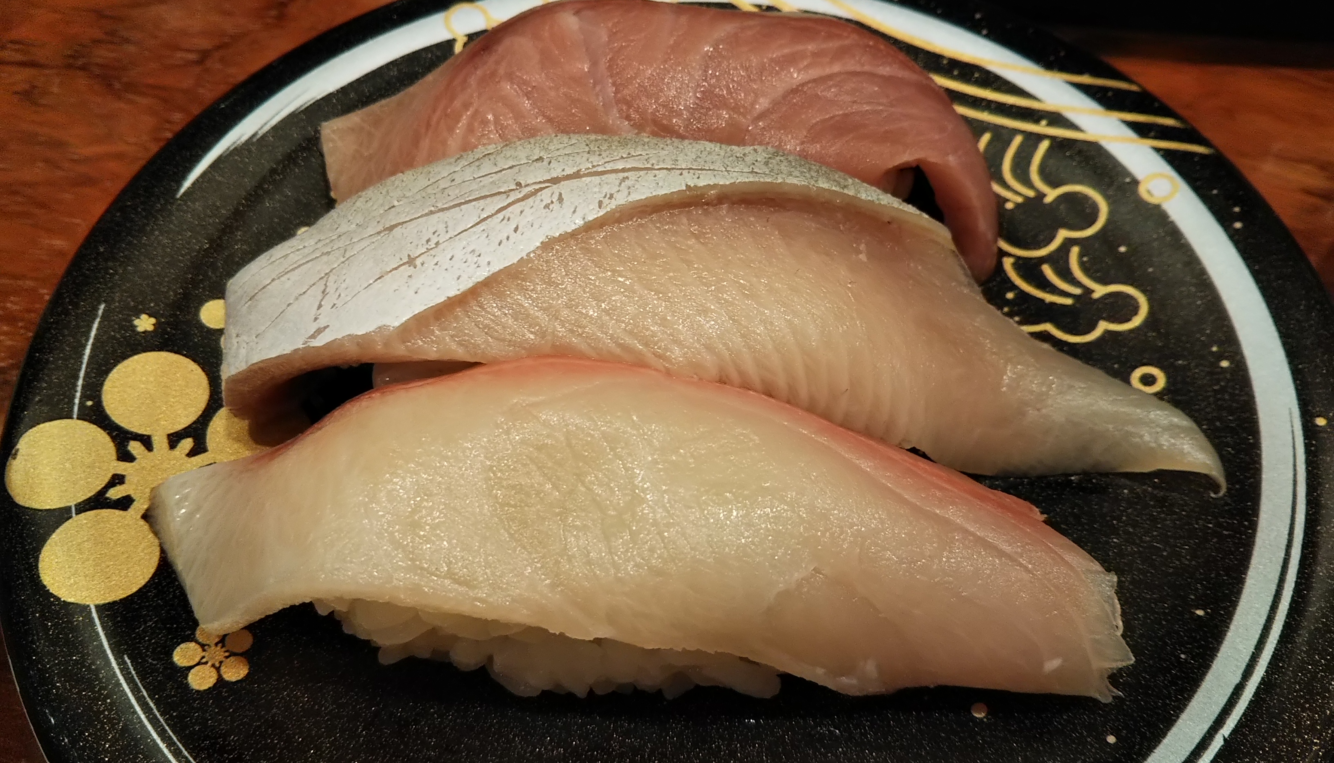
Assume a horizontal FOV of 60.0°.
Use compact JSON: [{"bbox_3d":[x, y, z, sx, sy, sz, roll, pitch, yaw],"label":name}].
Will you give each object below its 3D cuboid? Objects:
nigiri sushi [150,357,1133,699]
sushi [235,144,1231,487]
[{"bbox_3d":[-0.005,0.014,0.113,0.105,0.027,0.029,3,55,2],"label":"nigiri sushi"},{"bbox_3d":[0.006,-0.009,0.127,0.114,0.031,0.030,5,55,3],"label":"sushi"}]

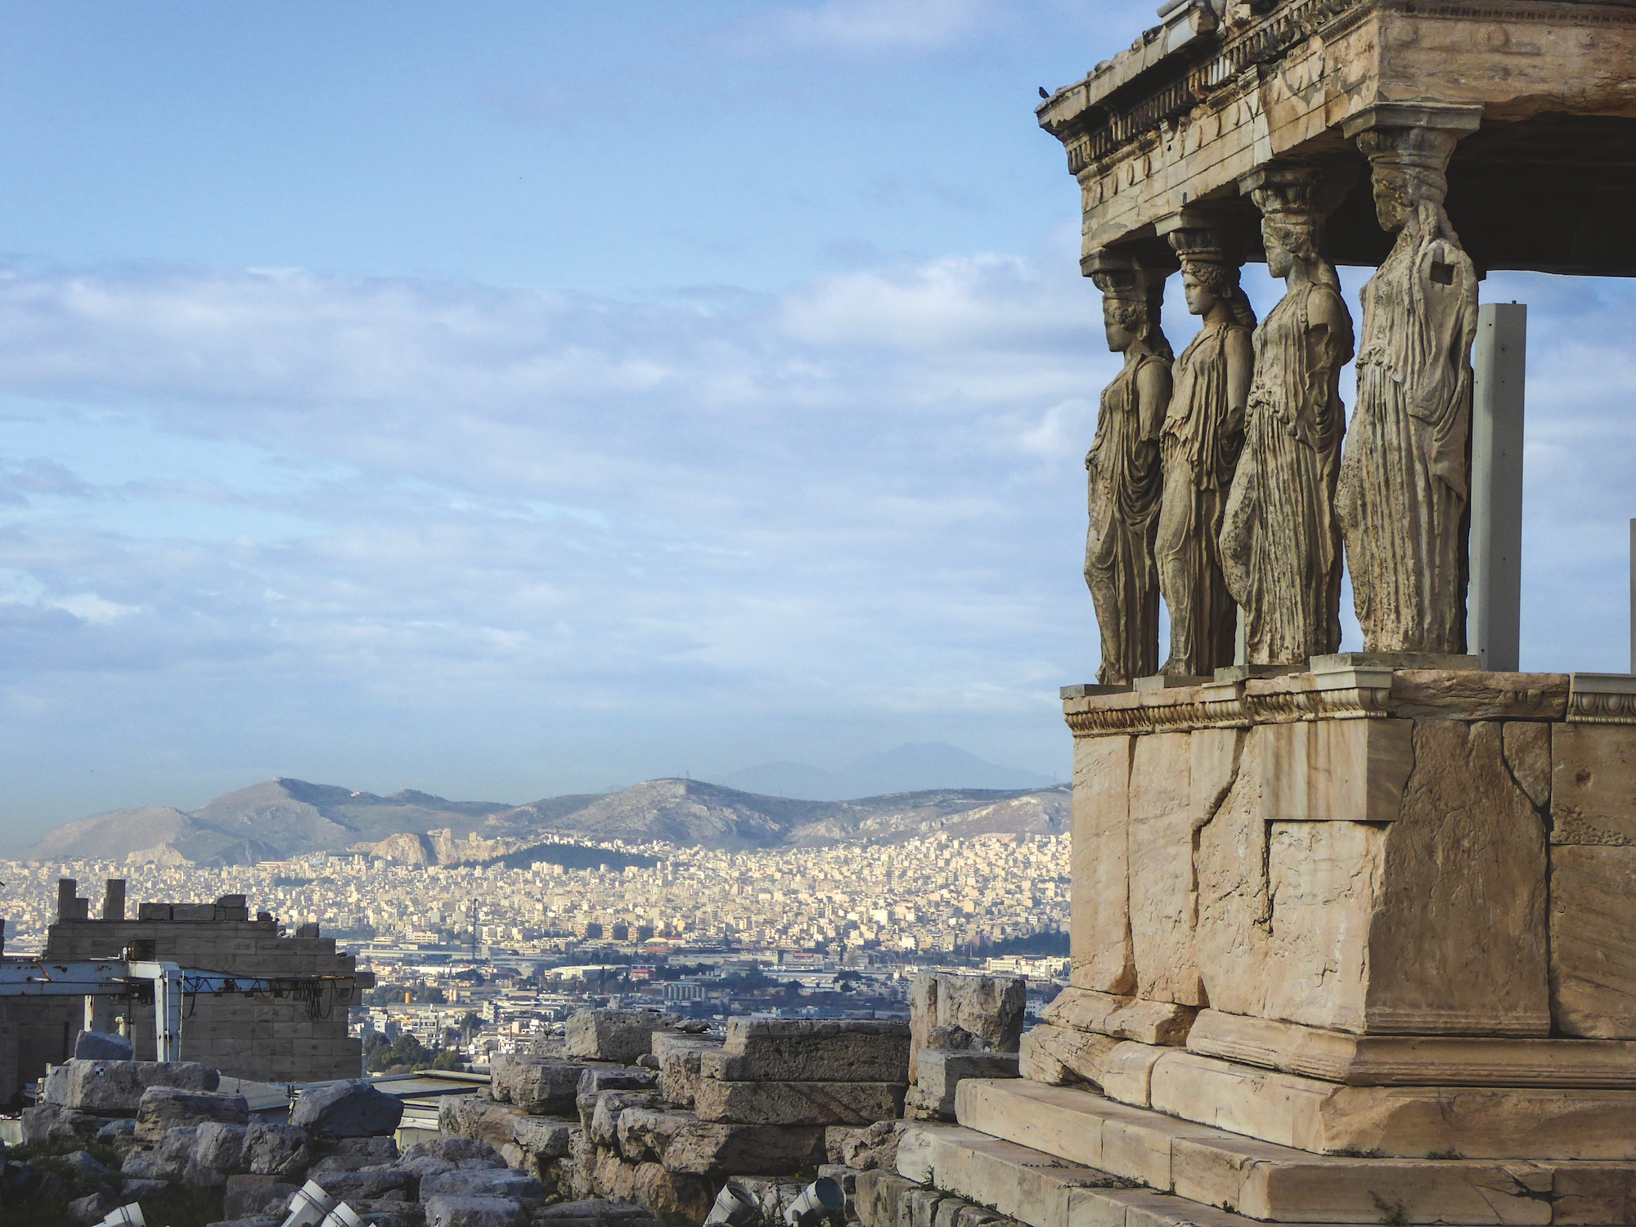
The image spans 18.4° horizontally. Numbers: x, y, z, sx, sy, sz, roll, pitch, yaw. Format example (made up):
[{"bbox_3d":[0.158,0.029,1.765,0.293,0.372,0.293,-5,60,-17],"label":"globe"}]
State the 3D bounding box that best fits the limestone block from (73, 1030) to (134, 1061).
[{"bbox_3d":[-4.879,2.952,34.500,0.420,0.220,0.360,2,-2,-9],"label":"limestone block"}]

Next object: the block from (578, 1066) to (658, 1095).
[{"bbox_3d":[-1.175,2.738,29.600,0.440,0.160,0.400,2,-3,-9],"label":"block"}]

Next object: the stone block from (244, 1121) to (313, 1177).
[{"bbox_3d":[-3.364,3.340,31.500,0.400,0.340,0.400,2,-2,-9],"label":"stone block"}]

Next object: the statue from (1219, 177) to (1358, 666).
[{"bbox_3d":[2.159,-0.893,23.101,0.530,2.250,0.580,2,-2,-9],"label":"statue"}]

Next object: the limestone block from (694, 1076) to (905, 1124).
[{"bbox_3d":[-0.111,2.742,28.400,1.080,0.260,0.650,2,-3,-9],"label":"limestone block"}]

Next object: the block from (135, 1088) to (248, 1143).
[{"bbox_3d":[-3.843,3.083,31.000,0.650,0.340,0.500,2,-3,-9],"label":"block"}]

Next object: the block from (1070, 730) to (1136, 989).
[{"bbox_3d":[1.729,1.322,26.628,0.500,1.340,1.350,2,-3,-9],"label":"block"}]

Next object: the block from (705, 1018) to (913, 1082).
[{"bbox_3d":[-0.047,2.493,28.800,1.080,0.350,0.750,2,-2,-9],"label":"block"}]

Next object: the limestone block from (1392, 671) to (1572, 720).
[{"bbox_3d":[2.668,0.350,21.122,0.765,0.200,0.550,2,-3,-9],"label":"limestone block"}]

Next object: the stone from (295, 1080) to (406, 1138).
[{"bbox_3d":[-3.525,3.695,37.802,0.787,0.397,0.550,1,-3,11],"label":"stone"}]

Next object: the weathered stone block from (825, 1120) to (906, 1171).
[{"bbox_3d":[0.263,2.912,27.700,0.460,0.280,0.420,2,-3,-9],"label":"weathered stone block"}]

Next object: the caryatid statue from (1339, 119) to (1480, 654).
[{"bbox_3d":[2.537,-0.976,21.750,0.520,2.300,0.680,2,-3,-9],"label":"caryatid statue"}]

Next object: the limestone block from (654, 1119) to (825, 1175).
[{"bbox_3d":[-0.429,2.933,27.800,0.800,0.290,0.800,2,-2,-9],"label":"limestone block"}]

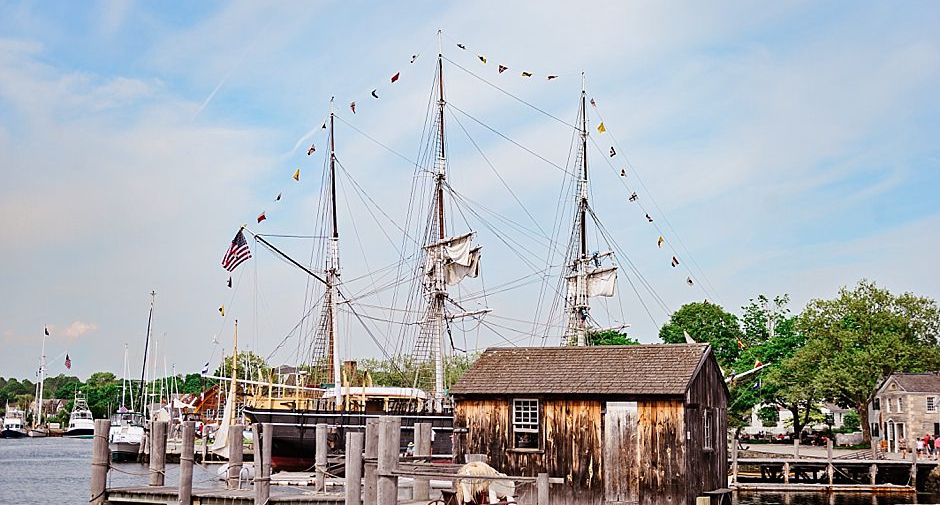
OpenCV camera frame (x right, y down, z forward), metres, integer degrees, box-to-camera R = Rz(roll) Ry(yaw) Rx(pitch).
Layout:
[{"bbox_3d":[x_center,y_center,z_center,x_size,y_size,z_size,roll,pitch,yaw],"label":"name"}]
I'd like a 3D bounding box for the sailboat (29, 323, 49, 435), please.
[{"bbox_3d":[-70.008,21.034,170.716,2.800,17.900,8.500,3,-10,-16],"label":"sailboat"}]

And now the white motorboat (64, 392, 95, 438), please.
[{"bbox_3d":[-62.026,26.545,169.823,4.200,7.200,11.500,7,-11,-33],"label":"white motorboat"}]

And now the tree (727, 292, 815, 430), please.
[{"bbox_3d":[32.340,12.363,112.551,10.000,15.800,10.000,1,-9,0],"label":"tree"}]

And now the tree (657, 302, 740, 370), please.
[{"bbox_3d":[26.621,13.594,121.458,10.500,16.100,10.500,1,-9,0],"label":"tree"}]

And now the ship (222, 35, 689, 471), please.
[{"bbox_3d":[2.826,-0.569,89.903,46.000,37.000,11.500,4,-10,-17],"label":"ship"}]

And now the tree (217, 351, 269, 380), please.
[{"bbox_3d":[-32.456,19.624,148.725,8.500,11.300,8.500,1,-9,0],"label":"tree"}]

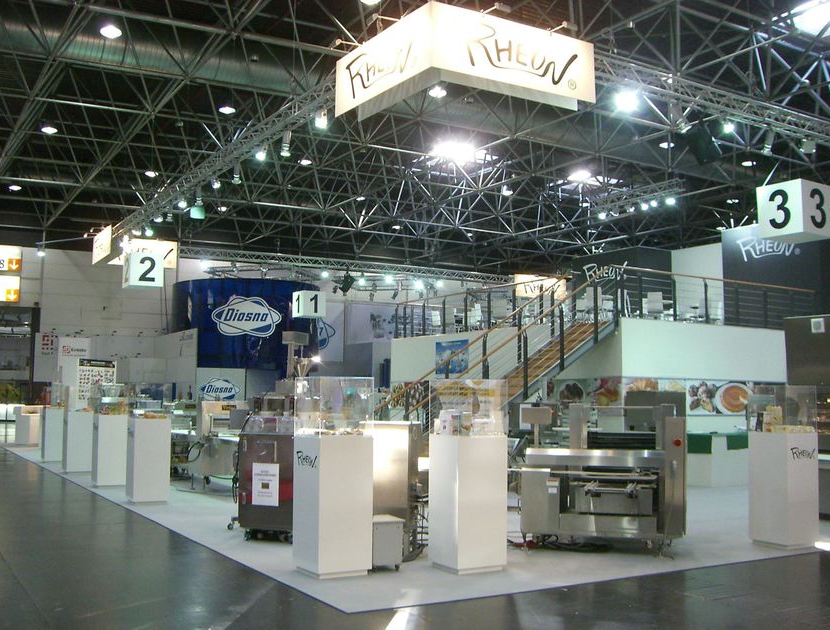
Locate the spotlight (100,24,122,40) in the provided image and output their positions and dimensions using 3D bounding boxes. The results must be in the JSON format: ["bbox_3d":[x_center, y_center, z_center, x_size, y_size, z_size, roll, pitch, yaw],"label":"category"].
[{"bbox_3d":[-7.081,-6.565,21.440,0.500,0.200,0.500,3,-6,-30],"label":"spotlight"}]

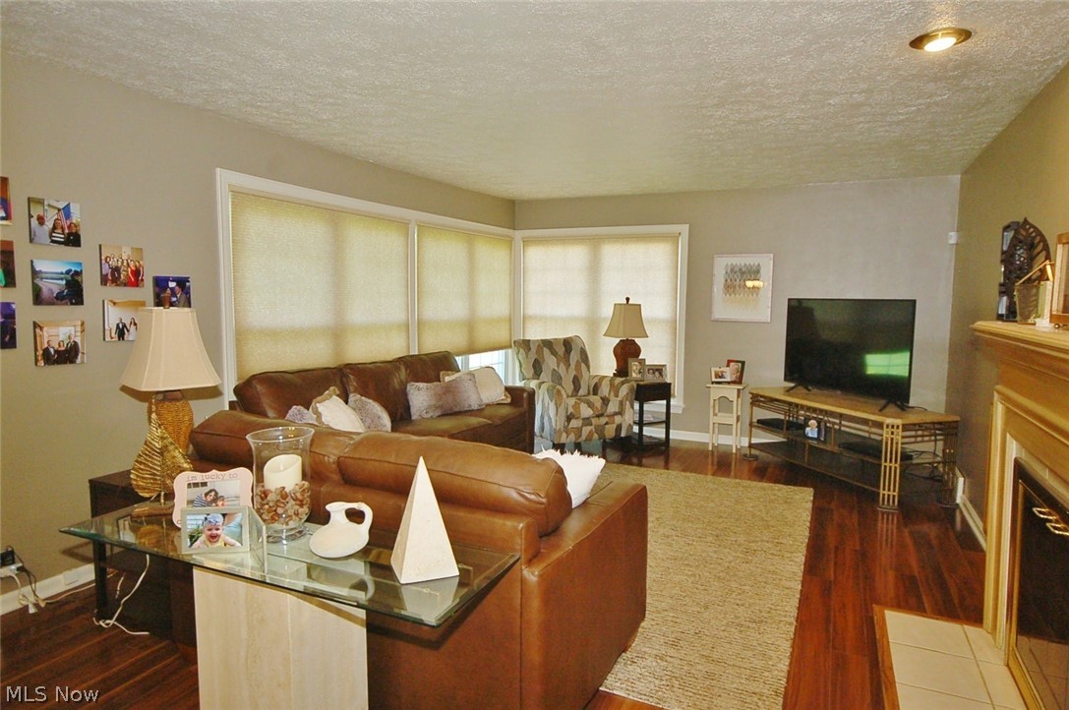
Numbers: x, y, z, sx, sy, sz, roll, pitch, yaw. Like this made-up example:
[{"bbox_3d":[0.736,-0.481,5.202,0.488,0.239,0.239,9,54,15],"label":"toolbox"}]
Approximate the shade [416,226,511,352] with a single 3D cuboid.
[{"bbox_3d":[-0.634,-0.595,6.043,0.050,1.180,1.700,3,7,25],"label":"shade"}]

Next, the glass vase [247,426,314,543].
[{"bbox_3d":[-0.763,0.400,1.913,0.200,0.320,0.200,-2,6,-22],"label":"glass vase"}]

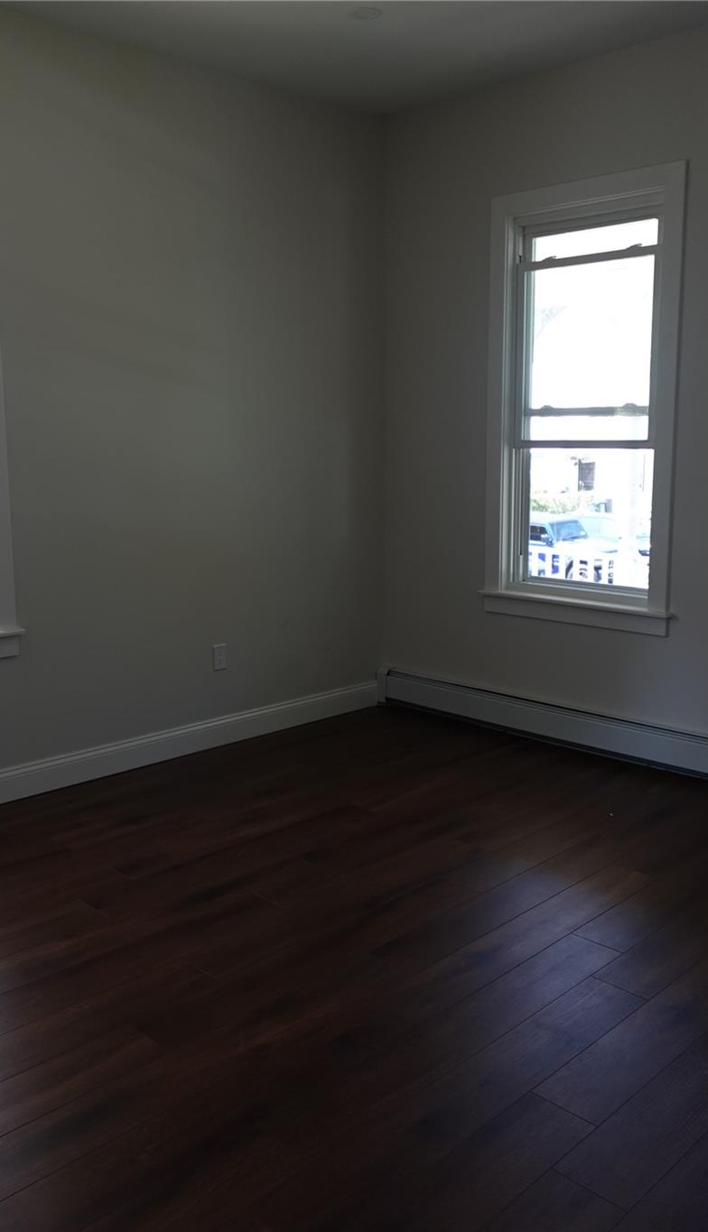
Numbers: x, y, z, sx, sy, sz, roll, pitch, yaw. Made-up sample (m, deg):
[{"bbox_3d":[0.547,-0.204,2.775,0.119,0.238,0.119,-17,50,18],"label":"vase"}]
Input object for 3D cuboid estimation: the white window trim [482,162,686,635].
[{"bbox_3d":[1.026,-0.933,4.675,1.010,1.960,0.100,9,14,44],"label":"white window trim"}]

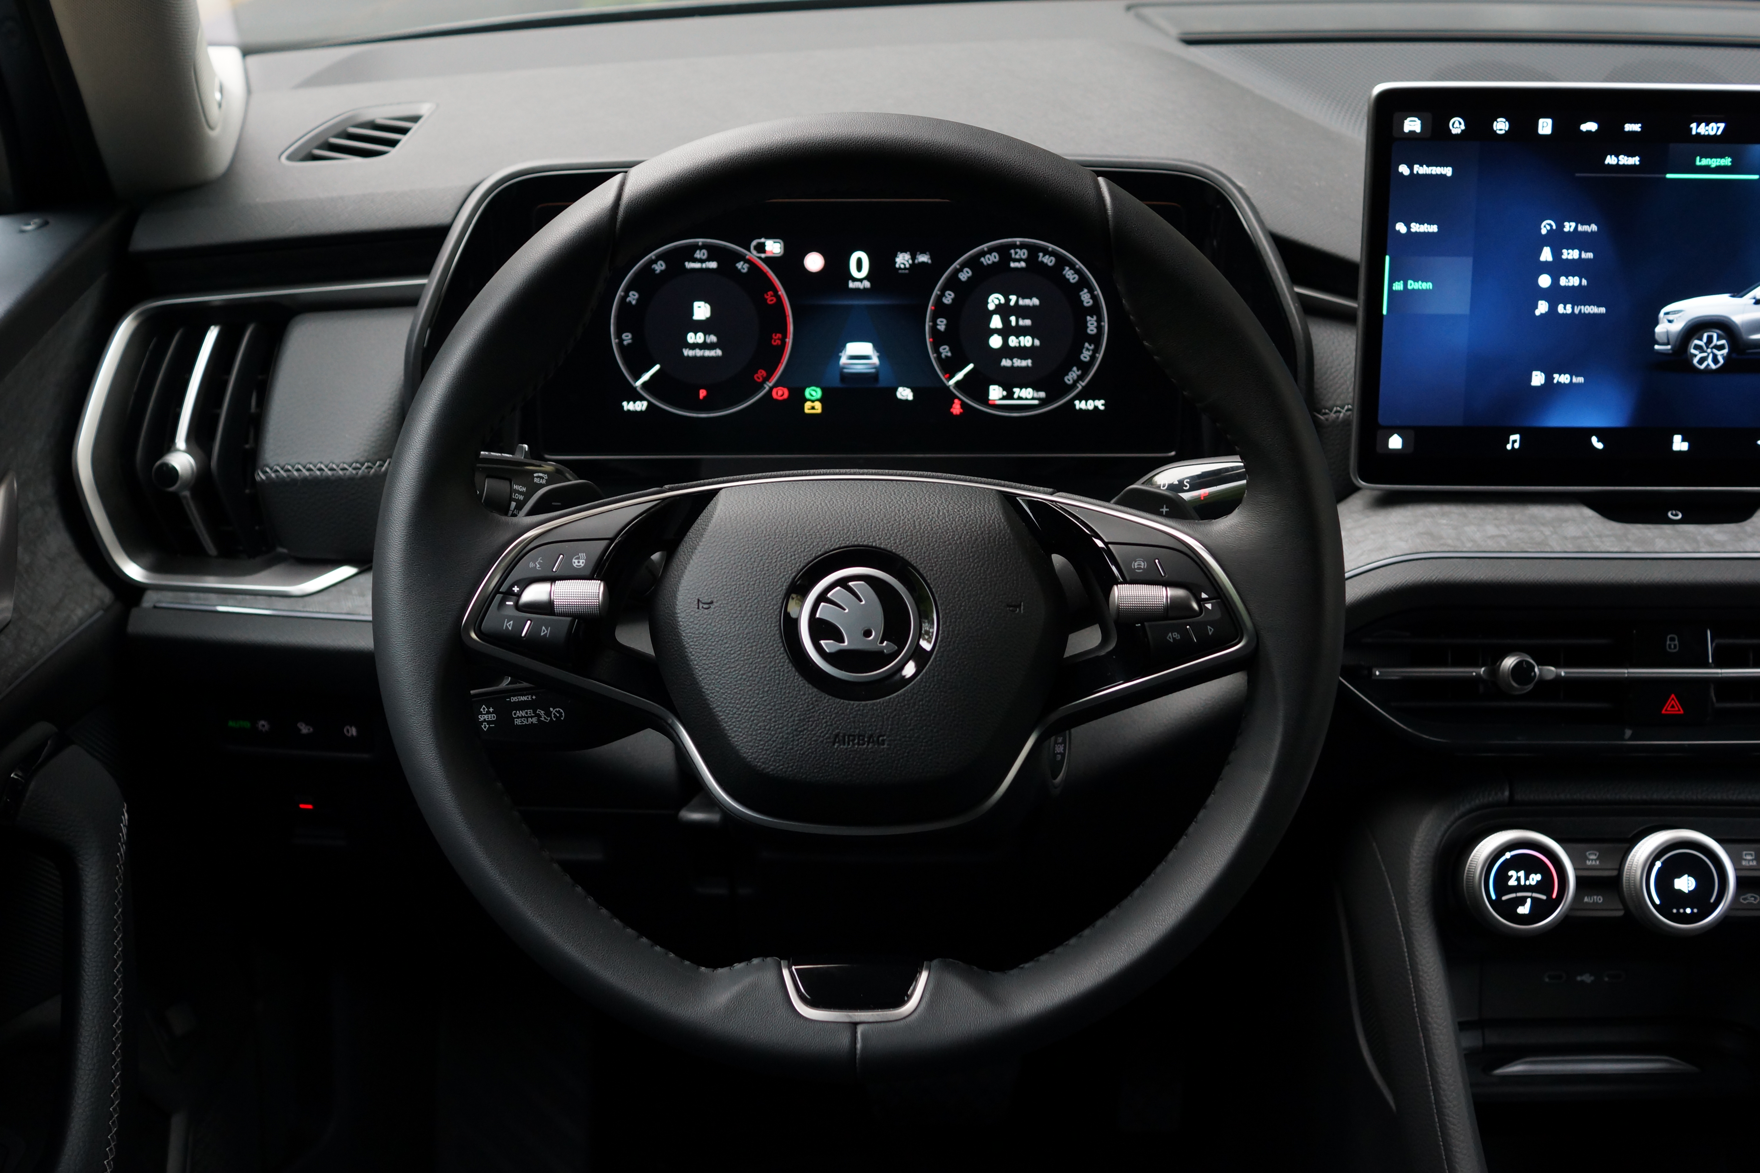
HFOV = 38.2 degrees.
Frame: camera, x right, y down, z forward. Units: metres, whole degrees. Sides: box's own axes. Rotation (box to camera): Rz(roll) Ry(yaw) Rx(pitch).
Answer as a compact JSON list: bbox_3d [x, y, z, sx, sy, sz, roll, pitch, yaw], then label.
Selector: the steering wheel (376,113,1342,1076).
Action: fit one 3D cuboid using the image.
[{"bbox_3d":[-0.008,0.003,0.990,0.370,0.369,0.085,0,-2,0],"label":"steering wheel"}]

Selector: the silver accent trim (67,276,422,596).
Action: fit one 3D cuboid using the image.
[{"bbox_3d":[-0.285,-0.067,1.155,0.155,0.125,0.070,0,22,0],"label":"silver accent trim"}]

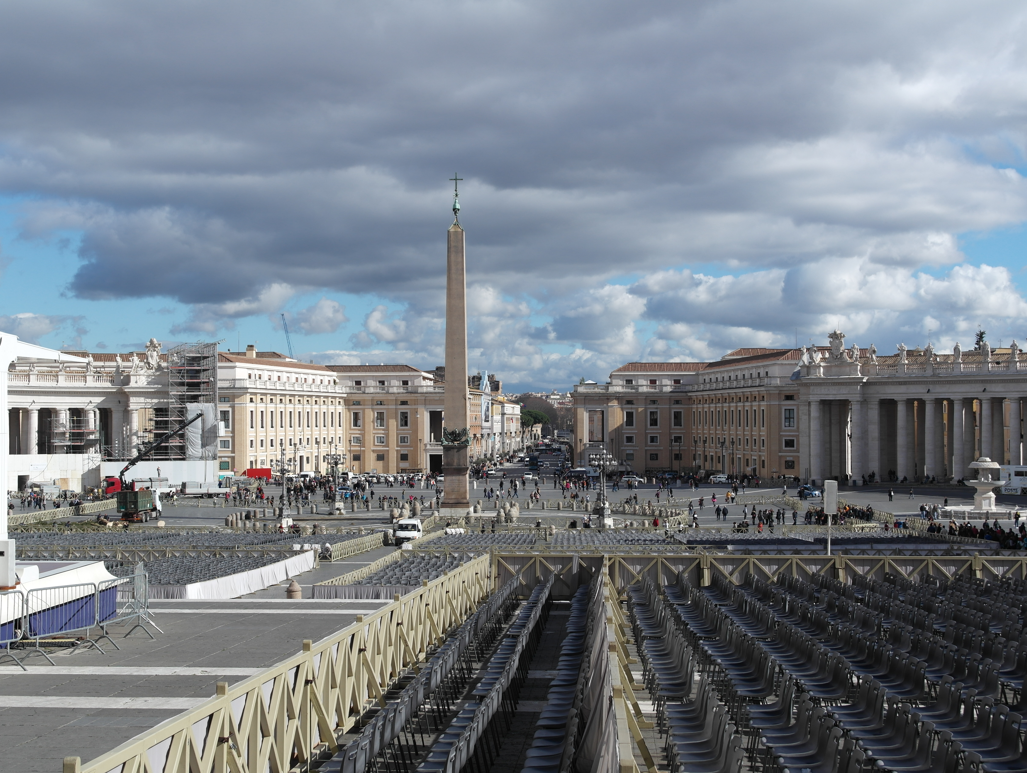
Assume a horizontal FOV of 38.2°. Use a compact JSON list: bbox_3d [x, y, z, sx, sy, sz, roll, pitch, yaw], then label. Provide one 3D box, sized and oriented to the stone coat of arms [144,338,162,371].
[{"bbox_3d":[-56.847,-5.081,234.000,2.850,5.200,1.400,0,-1,-12],"label":"stone coat of arms"}]

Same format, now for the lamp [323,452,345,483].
[{"bbox_3d":[-22.297,11.717,186.000,2.700,8.532,2.700,0,-1,2],"label":"lamp"}]

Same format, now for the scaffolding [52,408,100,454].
[{"bbox_3d":[-67.781,9.406,229.500,7.400,11.800,2.800,0,-1,-20],"label":"scaffolding"}]

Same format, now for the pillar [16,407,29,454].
[{"bbox_3d":[-75.823,9.566,230.000,1.700,12.520,1.700,0,-1,2],"label":"pillar"}]

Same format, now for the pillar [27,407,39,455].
[{"bbox_3d":[-73.848,9.763,228.000,1.800,12.800,1.800,0,-2,-27],"label":"pillar"}]

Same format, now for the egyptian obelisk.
[{"bbox_3d":[-6.641,-4.811,171.000,3.400,39.639,3.400,0,-1,2],"label":"egyptian obelisk"}]

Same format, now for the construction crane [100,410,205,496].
[{"bbox_3d":[-53.959,10.321,222.000,15.000,13.000,3.000,0,-2,-23],"label":"construction crane"}]

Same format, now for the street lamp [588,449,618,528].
[{"bbox_3d":[9.513,10.643,154.000,2.700,8.289,2.700,0,-1,2],"label":"street lamp"}]

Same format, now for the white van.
[{"bbox_3d":[-9.770,13.700,139.300,2.040,2.380,5.200,0,-1,3],"label":"white van"}]

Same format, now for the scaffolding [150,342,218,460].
[{"bbox_3d":[-52.494,4.123,236.500,10.600,22.200,7.500,0,-1,-9],"label":"scaffolding"}]

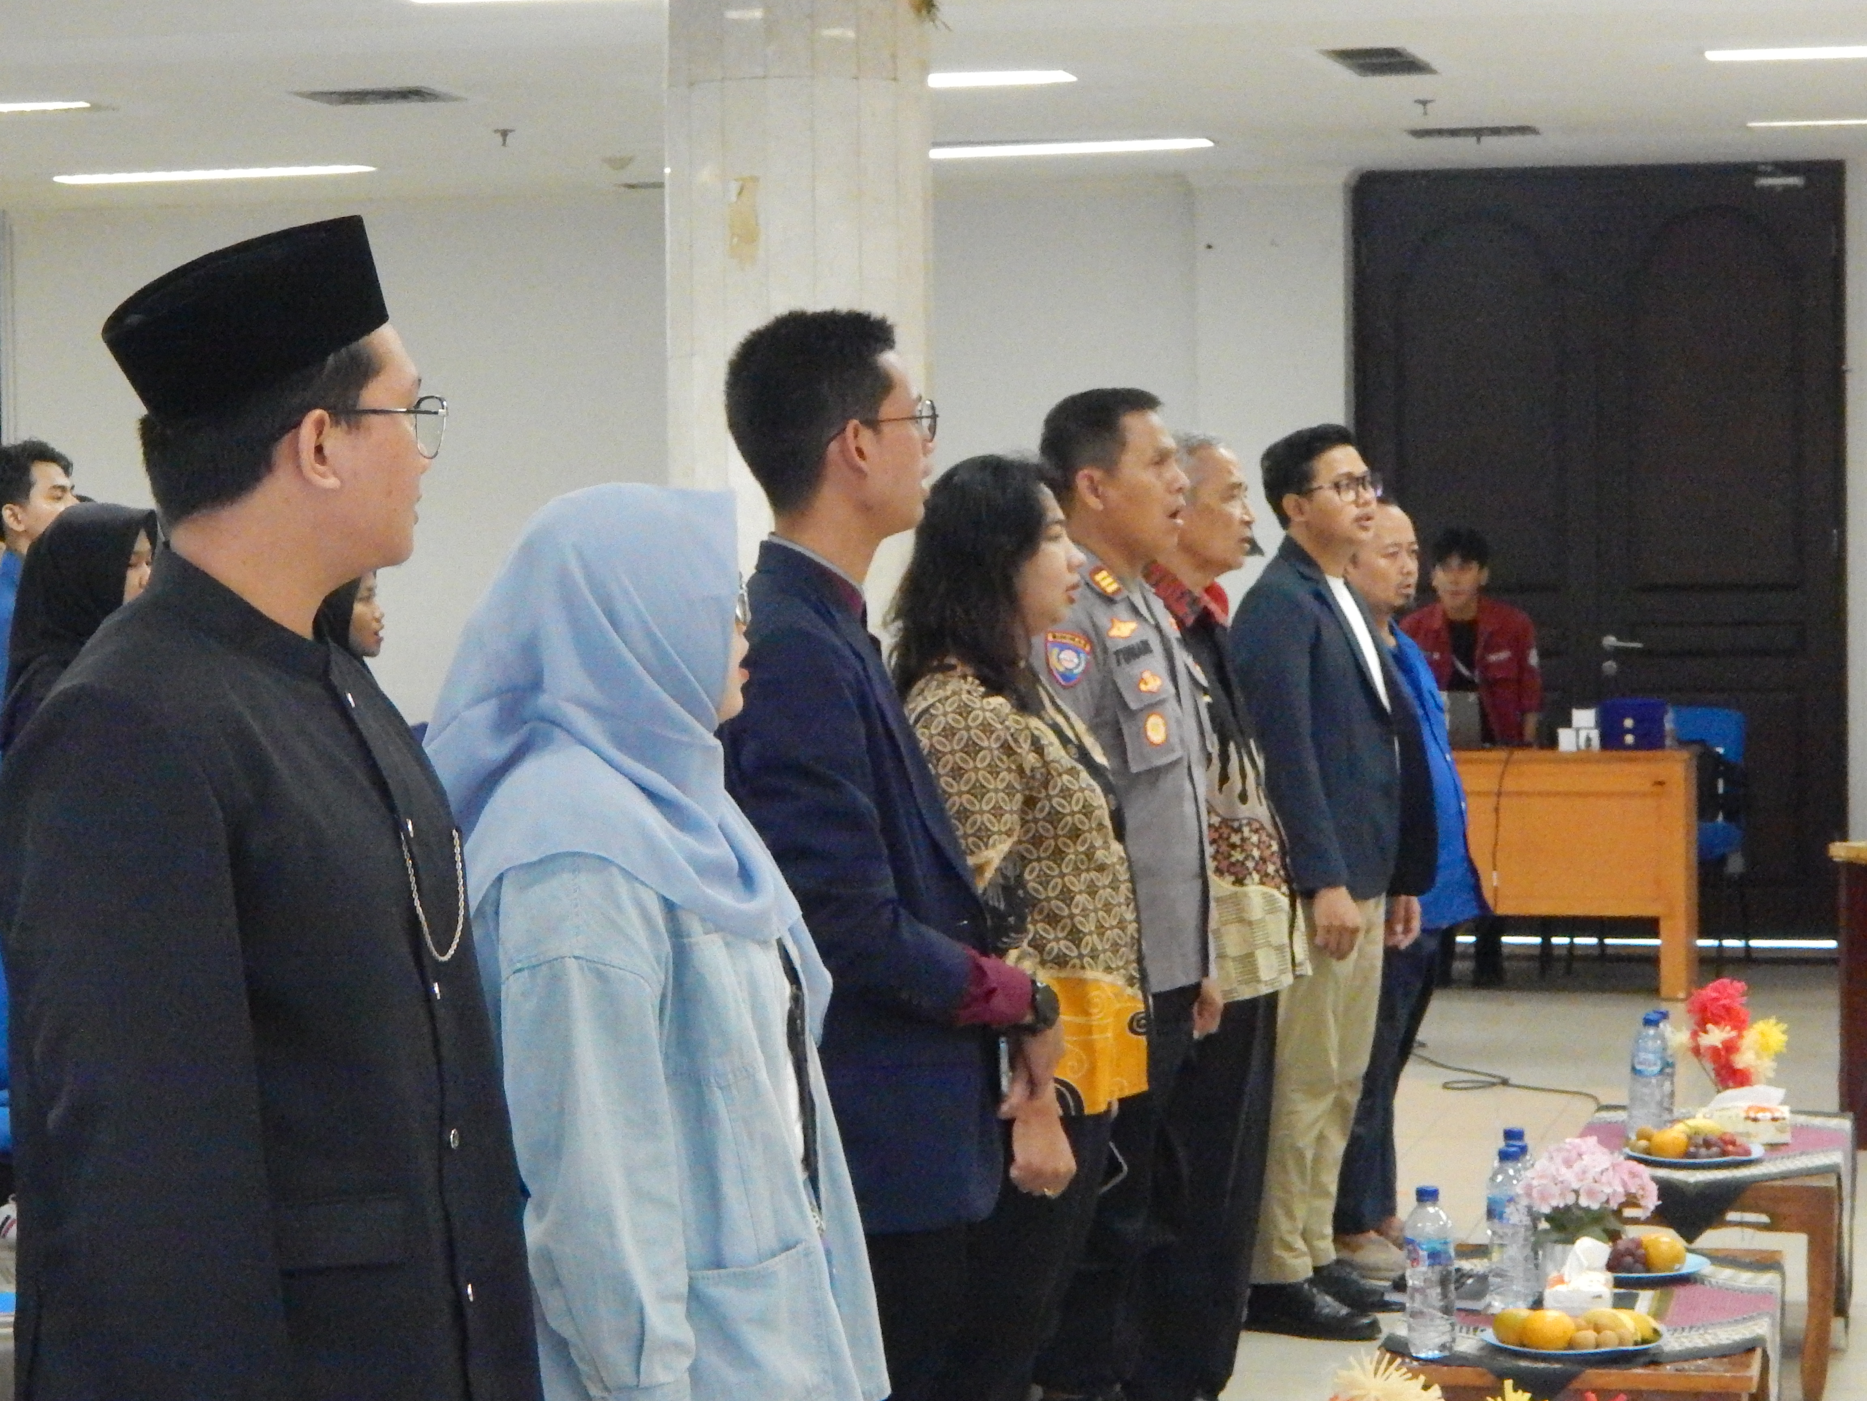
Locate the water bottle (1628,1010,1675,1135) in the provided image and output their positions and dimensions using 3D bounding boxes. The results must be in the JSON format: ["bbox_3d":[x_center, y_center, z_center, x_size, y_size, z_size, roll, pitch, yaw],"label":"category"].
[{"bbox_3d":[1.329,0.694,8.497,0.066,0.232,0.066,0,3,13],"label":"water bottle"}]

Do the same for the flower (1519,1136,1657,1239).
[{"bbox_3d":[0.982,0.730,6.880,0.205,0.160,0.185,0,3,13],"label":"flower"}]

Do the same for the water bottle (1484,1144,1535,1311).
[{"bbox_3d":[0.852,0.781,6.773,0.066,0.232,0.066,0,3,13],"label":"water bottle"}]

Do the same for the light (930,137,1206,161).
[{"bbox_3d":[0.290,-1.801,14.808,1.220,0.080,0.300,0,3,14],"label":"light"}]

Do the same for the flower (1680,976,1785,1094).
[{"bbox_3d":[1.489,0.627,8.550,0.195,0.220,0.170,0,3,13],"label":"flower"}]

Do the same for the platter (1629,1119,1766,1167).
[{"bbox_3d":[1.362,0.786,8.202,0.255,0.076,0.255,0,3,13],"label":"platter"}]

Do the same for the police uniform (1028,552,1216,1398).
[{"bbox_3d":[0.281,0.492,7.184,0.300,1.465,0.480,0,3,20],"label":"police uniform"}]

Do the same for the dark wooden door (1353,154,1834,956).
[{"bbox_3d":[2.281,-0.509,15.754,1.668,2.640,0.080,0,3,13],"label":"dark wooden door"}]

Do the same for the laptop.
[{"bbox_3d":[1.582,0.060,14.417,0.330,0.190,0.270,0,3,13],"label":"laptop"}]

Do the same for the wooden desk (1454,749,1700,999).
[{"bbox_3d":[1.769,0.525,14.609,1.280,0.765,0.650,0,3,13],"label":"wooden desk"}]

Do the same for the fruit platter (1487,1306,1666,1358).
[{"bbox_3d":[0.903,0.873,6.479,0.260,0.076,0.260,0,3,13],"label":"fruit platter"}]

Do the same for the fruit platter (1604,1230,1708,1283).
[{"bbox_3d":[1.064,0.845,7.032,0.258,0.076,0.258,0,3,13],"label":"fruit platter"}]

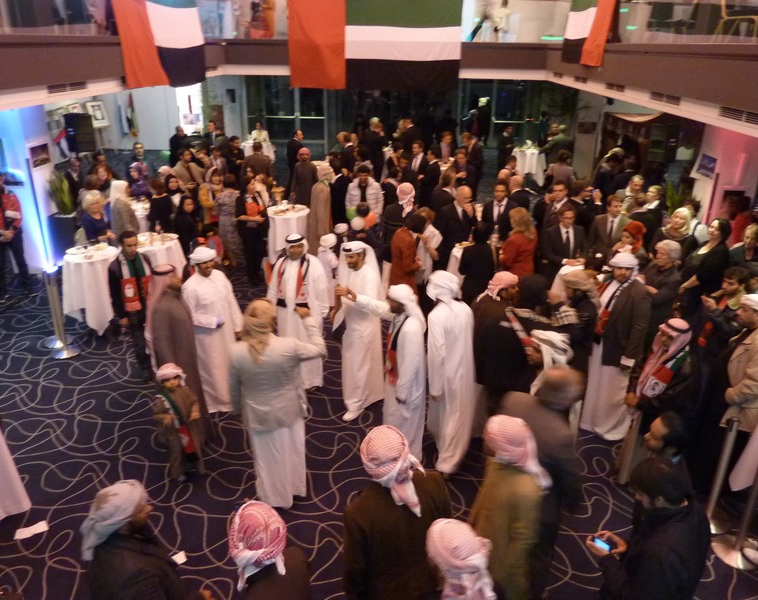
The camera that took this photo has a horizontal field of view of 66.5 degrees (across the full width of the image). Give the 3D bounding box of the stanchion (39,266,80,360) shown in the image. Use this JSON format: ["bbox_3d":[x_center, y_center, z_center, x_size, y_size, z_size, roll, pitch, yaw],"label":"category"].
[{"bbox_3d":[-3.781,0.150,6.778,0.350,0.980,0.350,1,24,0],"label":"stanchion"}]

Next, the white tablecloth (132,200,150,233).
[{"bbox_3d":[-3.657,-1.006,9.032,0.750,0.900,0.750,1,24,0],"label":"white tablecloth"}]

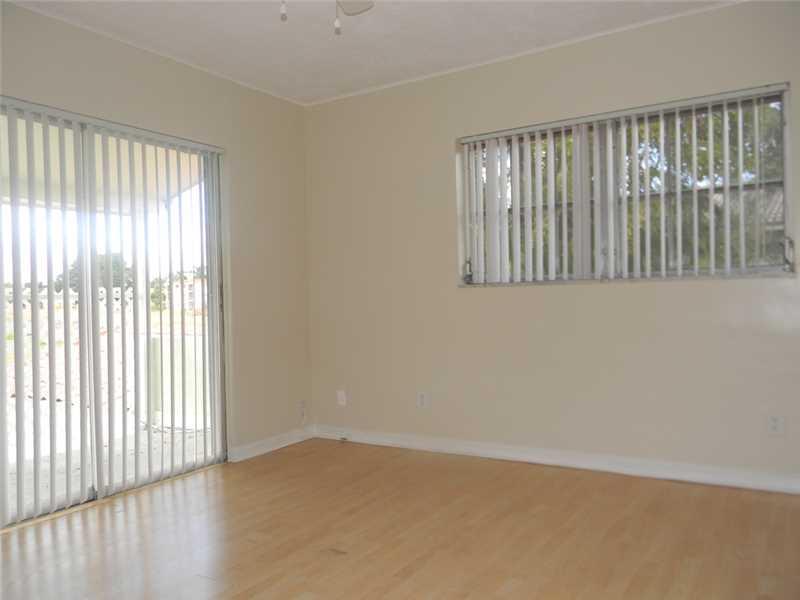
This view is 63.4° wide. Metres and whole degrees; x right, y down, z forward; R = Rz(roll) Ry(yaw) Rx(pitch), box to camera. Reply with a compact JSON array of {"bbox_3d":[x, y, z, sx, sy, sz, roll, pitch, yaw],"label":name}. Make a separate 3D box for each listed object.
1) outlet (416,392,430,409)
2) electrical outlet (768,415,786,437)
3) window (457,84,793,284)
[{"bbox_3d":[0.158,0.674,4.338,0.075,0.115,0.012,-1,0,33],"label":"outlet"},{"bbox_3d":[1.885,0.627,3.235,0.075,0.115,0.012,-1,0,33],"label":"electrical outlet"},{"bbox_3d":[1.170,-0.592,3.707,1.821,0.945,0.085,-1,0,33],"label":"window"}]

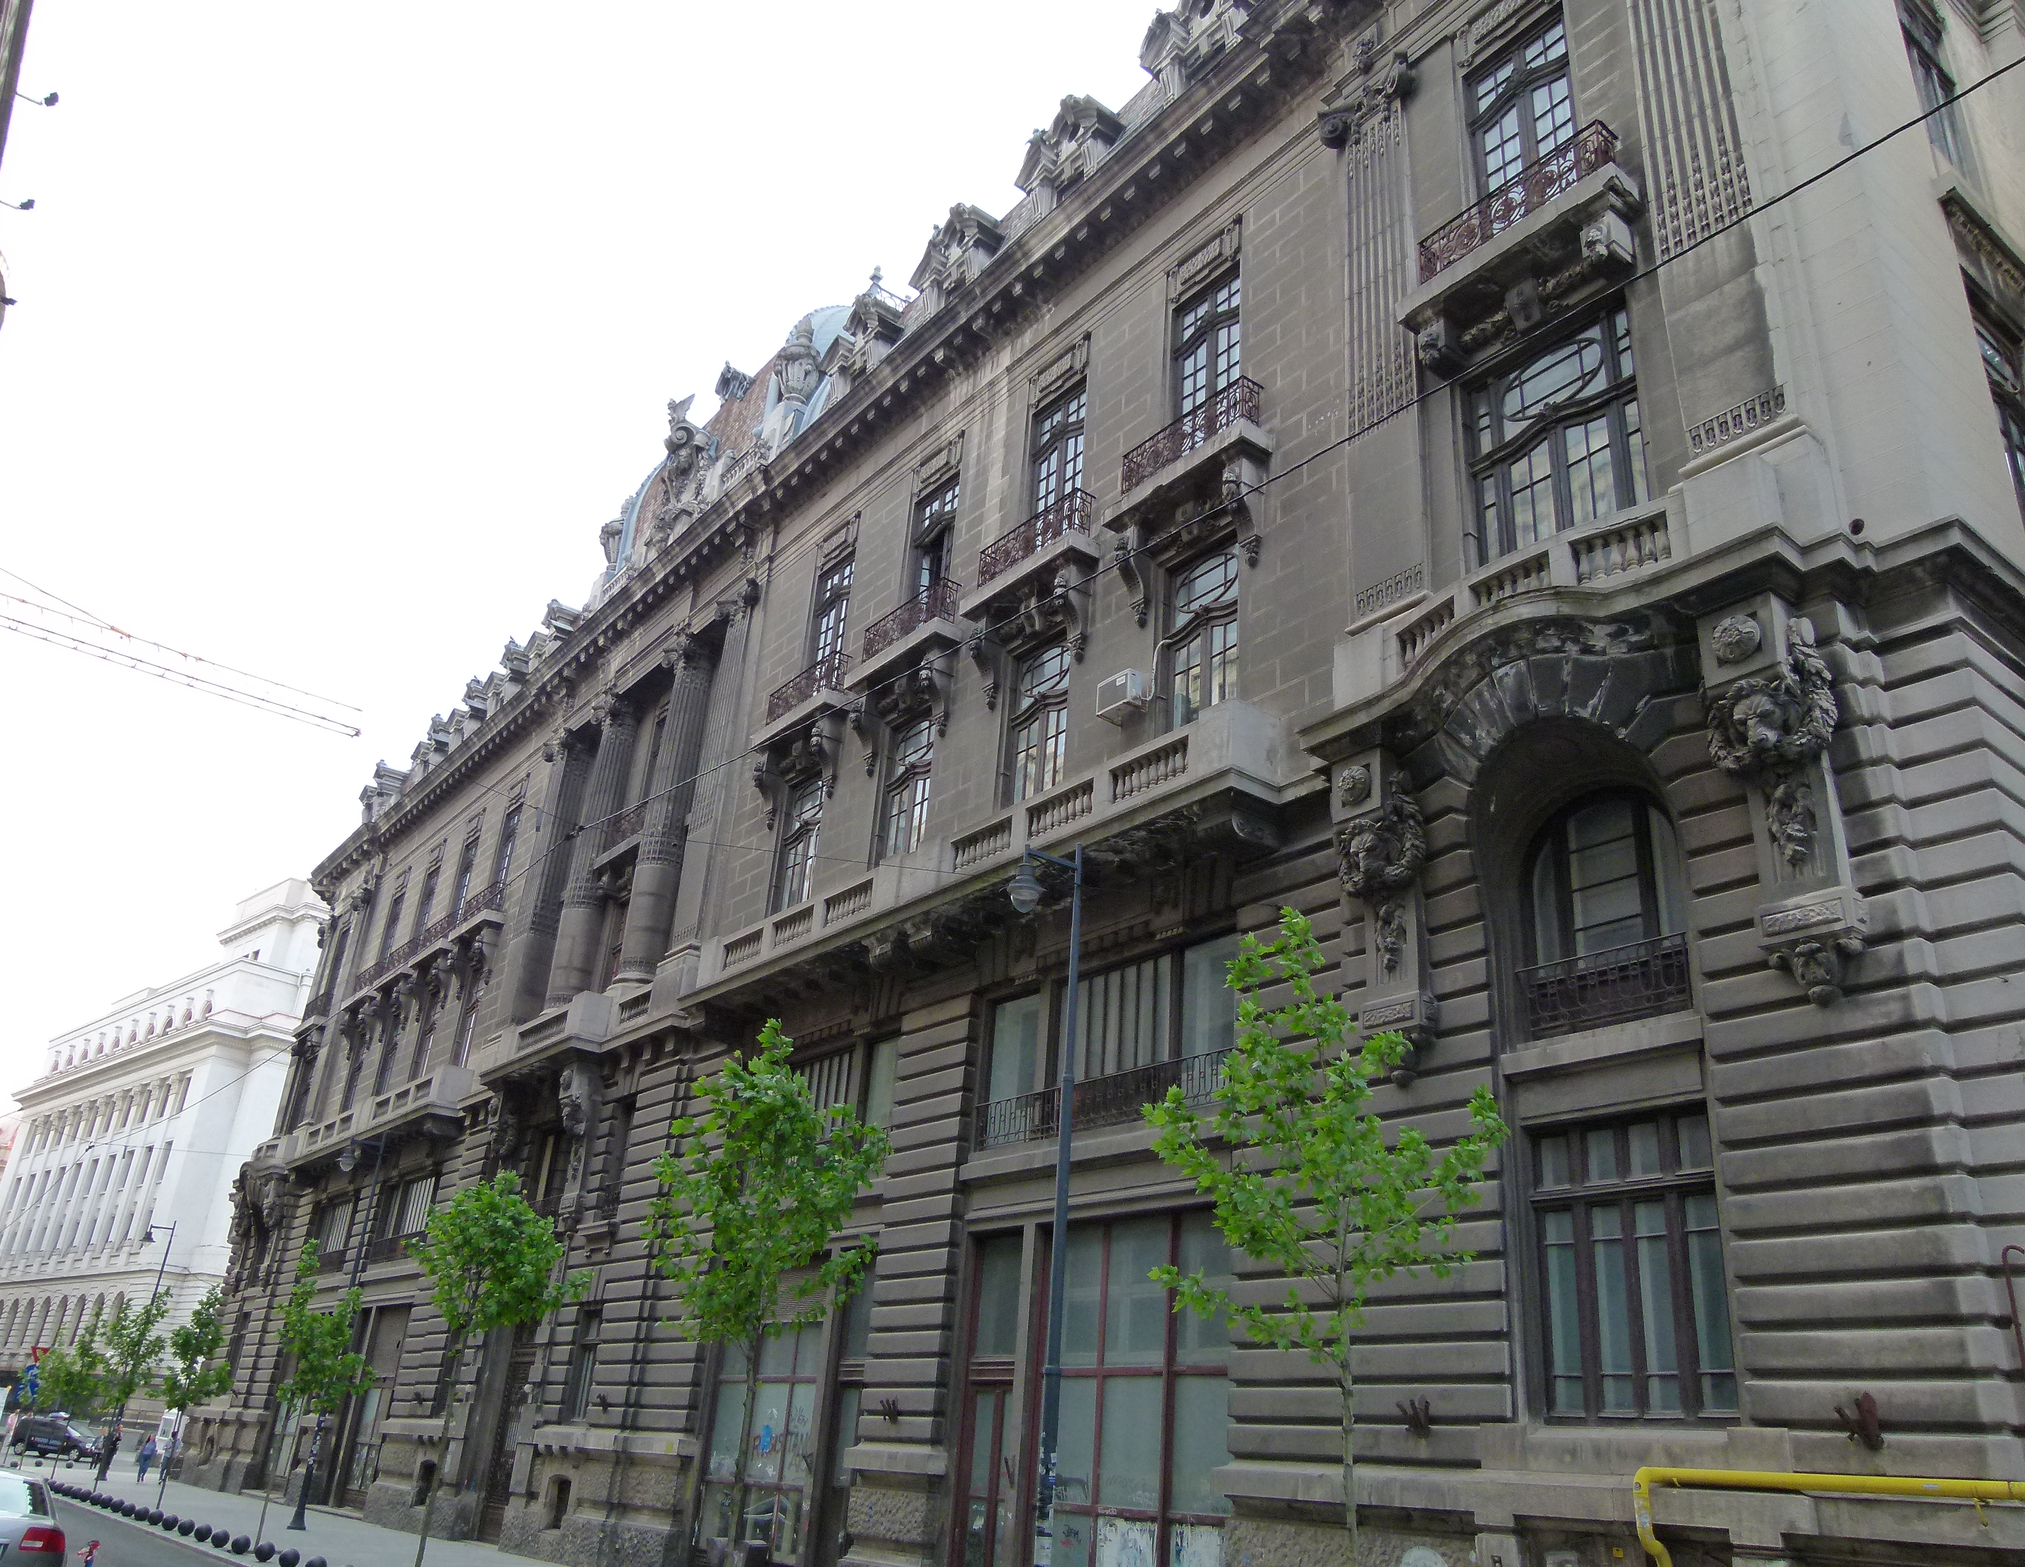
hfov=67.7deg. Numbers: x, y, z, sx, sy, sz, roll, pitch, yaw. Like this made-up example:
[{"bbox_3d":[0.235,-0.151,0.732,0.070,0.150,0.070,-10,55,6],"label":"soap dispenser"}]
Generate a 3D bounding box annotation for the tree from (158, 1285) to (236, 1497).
[{"bbox_3d":[-21.550,16.062,39.511,2.147,5.520,2.147,21,-30,-32],"label":"tree"}]

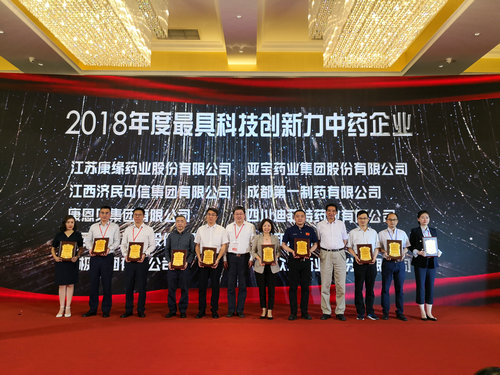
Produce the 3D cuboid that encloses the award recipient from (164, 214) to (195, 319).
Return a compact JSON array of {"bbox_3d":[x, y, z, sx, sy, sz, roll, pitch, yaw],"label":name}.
[{"bbox_3d":[-1.119,1.258,6.282,0.459,1.601,0.400,1,-9,-4],"label":"award recipient"}]

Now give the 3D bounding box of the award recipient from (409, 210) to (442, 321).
[{"bbox_3d":[2.832,1.238,6.288,0.498,1.725,0.400,0,-9,2],"label":"award recipient"}]

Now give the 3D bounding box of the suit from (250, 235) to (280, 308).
[{"bbox_3d":[0.261,1.344,6.270,0.460,1.168,0.300,0,-8,0],"label":"suit"}]

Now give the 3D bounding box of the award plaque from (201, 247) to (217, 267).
[{"bbox_3d":[-0.633,1.089,6.065,0.228,0.315,0.030,2,-16,1],"label":"award plaque"}]

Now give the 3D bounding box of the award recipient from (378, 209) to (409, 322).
[{"bbox_3d":[2.336,1.258,6.285,0.474,1.684,0.400,0,-9,4],"label":"award recipient"}]

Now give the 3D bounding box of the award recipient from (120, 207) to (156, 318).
[{"bbox_3d":[-1.798,1.191,6.292,0.521,1.729,0.400,1,-9,-5],"label":"award recipient"}]

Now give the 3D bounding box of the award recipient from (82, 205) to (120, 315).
[{"bbox_3d":[-2.383,1.173,6.294,0.559,1.749,0.400,1,-9,-6],"label":"award recipient"}]

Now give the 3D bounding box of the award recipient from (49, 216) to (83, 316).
[{"bbox_3d":[-2.942,1.254,6.282,0.482,1.592,0.370,2,-9,-10],"label":"award recipient"}]

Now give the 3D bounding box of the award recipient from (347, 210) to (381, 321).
[{"bbox_3d":[1.837,1.232,6.288,0.505,1.717,0.400,0,-9,4],"label":"award recipient"}]

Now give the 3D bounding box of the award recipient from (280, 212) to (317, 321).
[{"bbox_3d":[0.810,1.226,6.288,0.543,1.728,0.400,0,-8,0],"label":"award recipient"}]

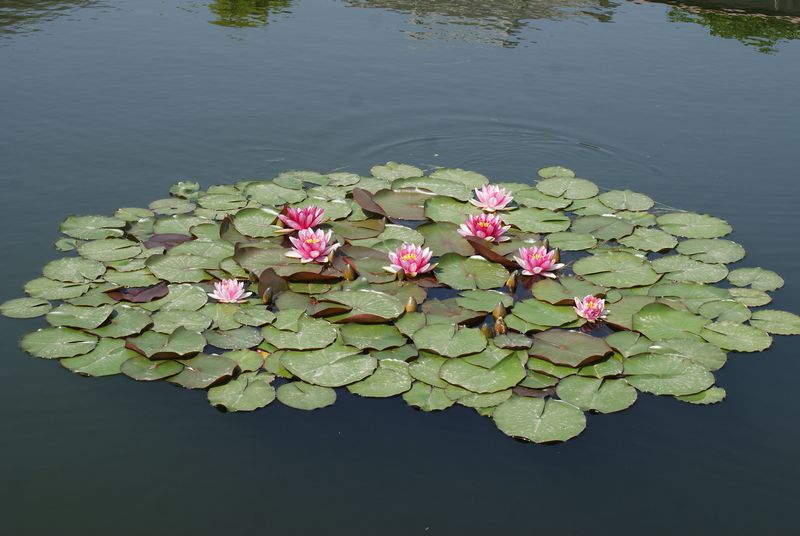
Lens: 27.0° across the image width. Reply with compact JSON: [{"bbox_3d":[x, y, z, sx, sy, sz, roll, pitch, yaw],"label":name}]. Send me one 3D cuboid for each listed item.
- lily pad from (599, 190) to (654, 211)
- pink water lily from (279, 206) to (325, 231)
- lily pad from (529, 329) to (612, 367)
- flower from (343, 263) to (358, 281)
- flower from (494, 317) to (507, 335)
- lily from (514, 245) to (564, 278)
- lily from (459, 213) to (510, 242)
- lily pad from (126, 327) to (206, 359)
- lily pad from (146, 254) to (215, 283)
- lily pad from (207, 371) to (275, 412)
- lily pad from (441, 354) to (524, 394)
[{"bbox_3d":[0.657,-0.194,4.840,0.162,0.018,0.143,0,24,0],"label":"lily pad"},{"bbox_3d":[-0.272,-0.143,4.643,0.145,0.061,0.145,0,24,0],"label":"pink water lily"},{"bbox_3d":[0.389,0.181,3.796,0.193,0.035,0.193,0,23,0],"label":"lily pad"},{"bbox_3d":[-0.129,0.009,4.355,0.034,0.047,0.034,0,23,0],"label":"flower"},{"bbox_3d":[0.244,0.140,4.060,0.029,0.044,0.029,0,23,0],"label":"flower"},{"bbox_3d":[0.374,-0.014,4.474,0.136,0.057,0.136,0,24,0],"label":"lily"},{"bbox_3d":[0.237,-0.111,4.689,0.152,0.058,0.152,0,24,0],"label":"lily"},{"bbox_3d":[-0.559,0.183,3.995,0.191,0.040,0.151,6,24,14],"label":"lily pad"},{"bbox_3d":[-0.578,0.003,4.398,0.179,0.018,0.169,0,24,0],"label":"lily pad"},{"bbox_3d":[-0.361,0.280,3.775,0.154,0.018,0.176,0,24,0],"label":"lily pad"},{"bbox_3d":[0.184,0.232,3.681,0.190,0.032,0.203,0,23,0],"label":"lily pad"}]

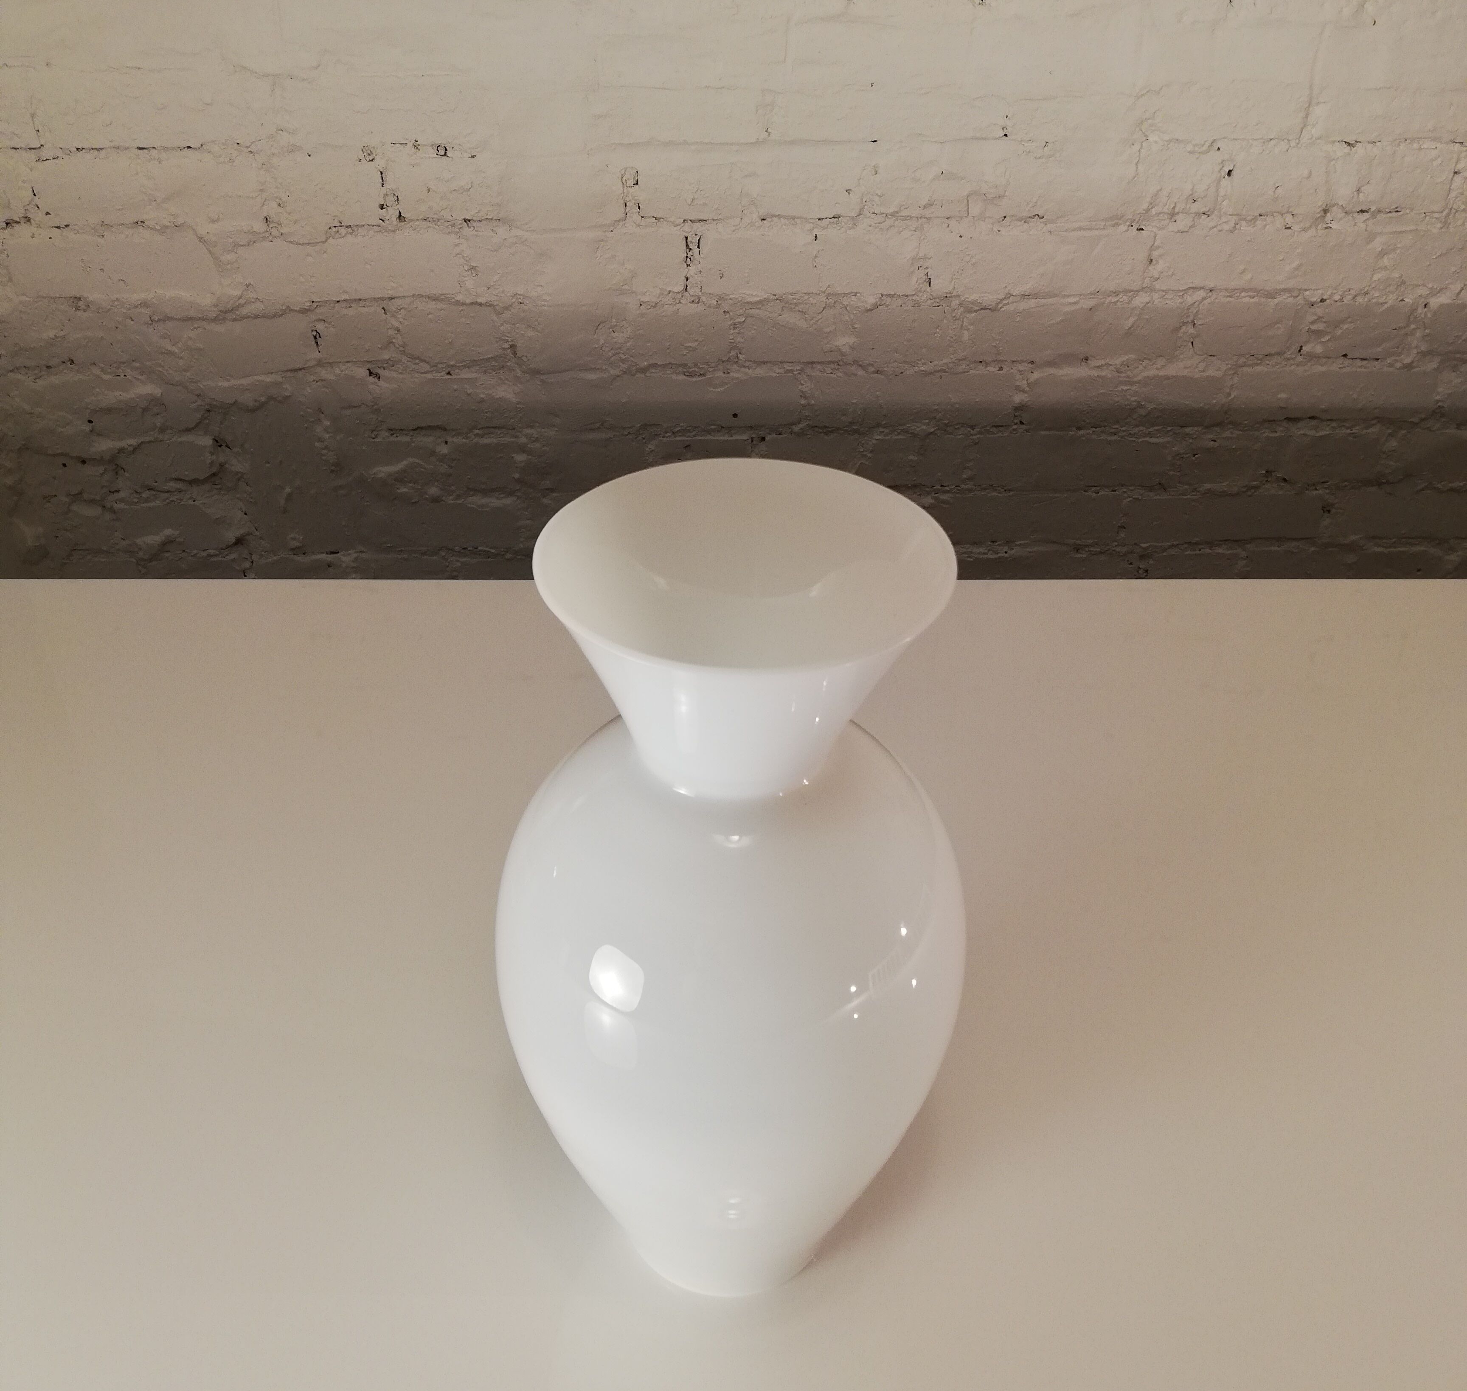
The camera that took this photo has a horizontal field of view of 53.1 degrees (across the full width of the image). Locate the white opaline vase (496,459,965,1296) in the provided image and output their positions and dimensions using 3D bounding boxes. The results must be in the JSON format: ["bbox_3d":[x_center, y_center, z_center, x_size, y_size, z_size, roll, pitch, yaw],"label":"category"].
[{"bbox_3d":[-0.002,0.082,0.505,0.161,0.298,0.161,1,35,0],"label":"white opaline vase"}]

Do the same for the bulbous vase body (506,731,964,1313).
[{"bbox_3d":[-0.002,0.109,0.524,0.161,0.231,0.161,1,35,0],"label":"bulbous vase body"}]

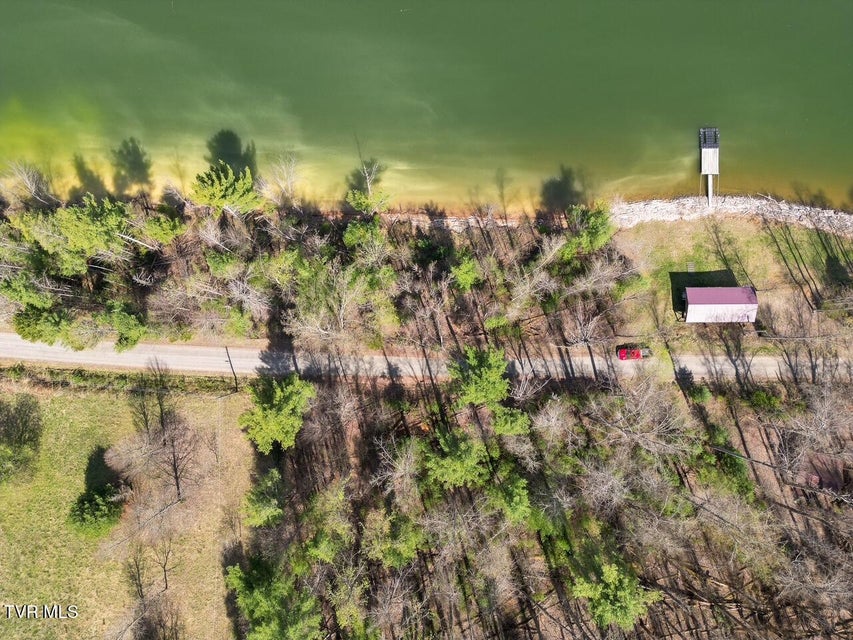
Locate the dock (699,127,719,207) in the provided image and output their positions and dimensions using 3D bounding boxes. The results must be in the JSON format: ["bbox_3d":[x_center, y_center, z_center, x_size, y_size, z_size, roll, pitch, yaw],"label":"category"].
[{"bbox_3d":[52.600,-28.300,109.500,3.400,1.100,14.400,0,90,0],"label":"dock"}]

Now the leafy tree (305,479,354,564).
[{"bbox_3d":[-15.800,32.700,98.500,7.800,13.000,7.800,0,90,0],"label":"leafy tree"}]

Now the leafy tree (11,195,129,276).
[{"bbox_3d":[-60.914,-14.287,101.209,17.000,14.000,12.000,0,88,0],"label":"leafy tree"}]

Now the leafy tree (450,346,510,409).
[{"bbox_3d":[9.082,9.660,97.675,9.800,15.000,10.000,0,88,0],"label":"leafy tree"}]

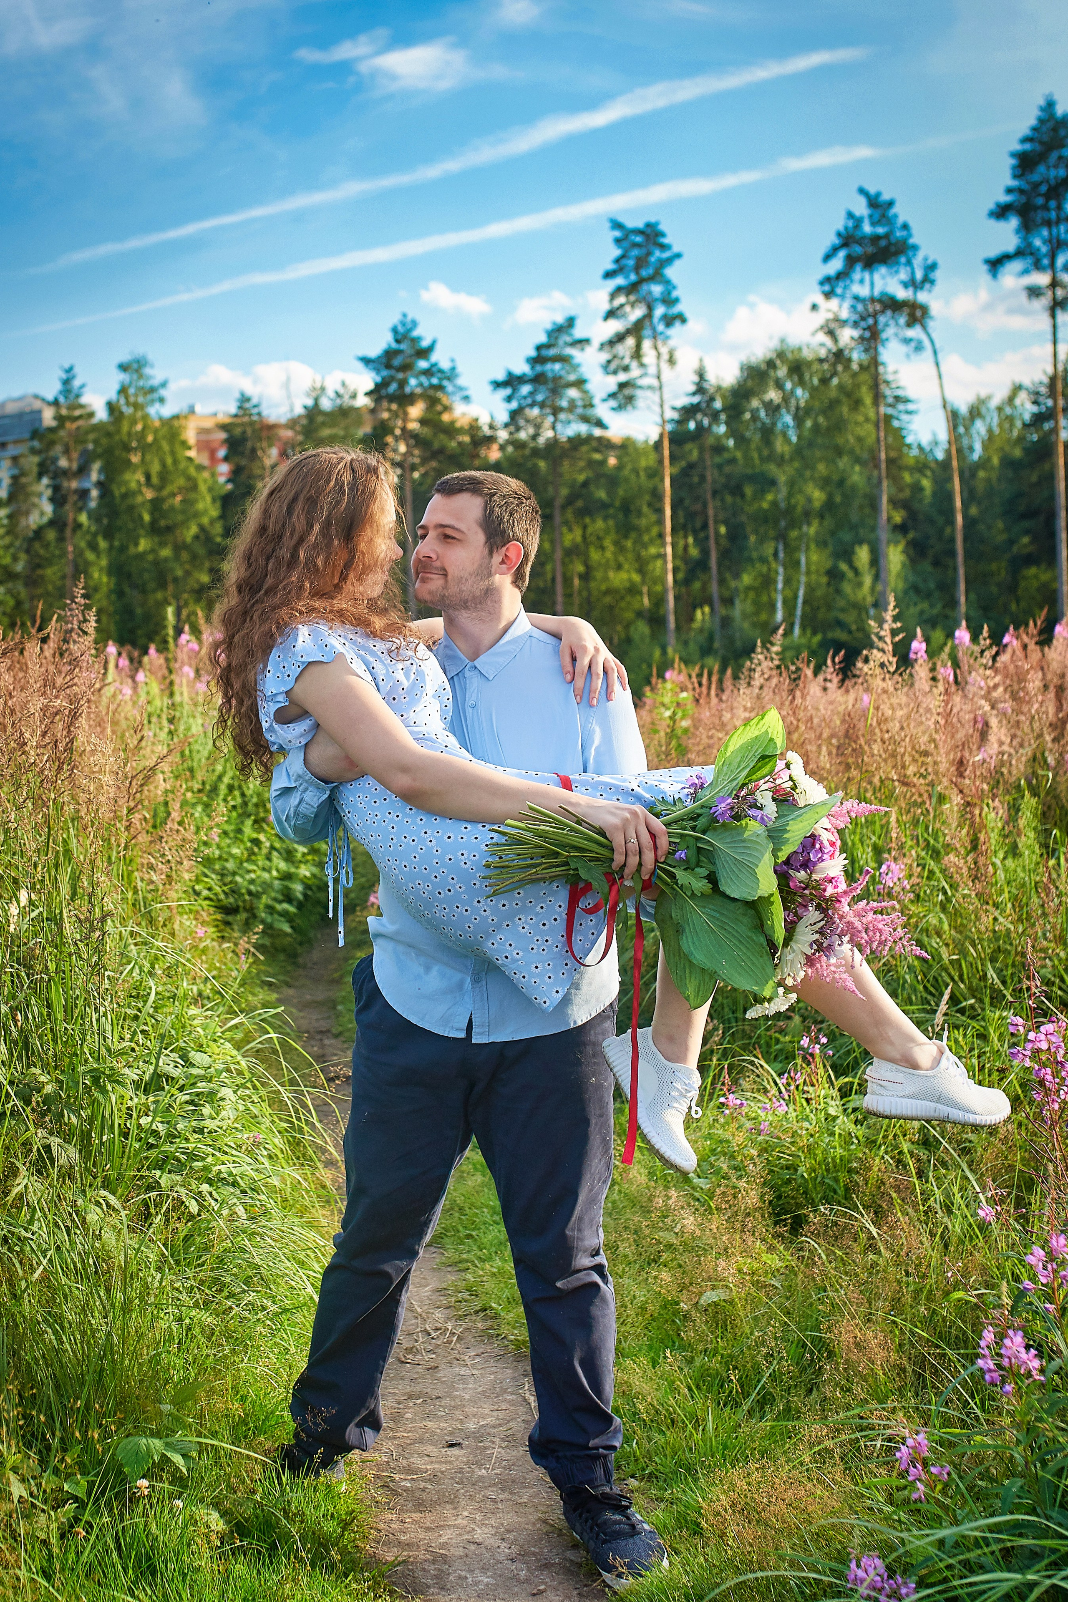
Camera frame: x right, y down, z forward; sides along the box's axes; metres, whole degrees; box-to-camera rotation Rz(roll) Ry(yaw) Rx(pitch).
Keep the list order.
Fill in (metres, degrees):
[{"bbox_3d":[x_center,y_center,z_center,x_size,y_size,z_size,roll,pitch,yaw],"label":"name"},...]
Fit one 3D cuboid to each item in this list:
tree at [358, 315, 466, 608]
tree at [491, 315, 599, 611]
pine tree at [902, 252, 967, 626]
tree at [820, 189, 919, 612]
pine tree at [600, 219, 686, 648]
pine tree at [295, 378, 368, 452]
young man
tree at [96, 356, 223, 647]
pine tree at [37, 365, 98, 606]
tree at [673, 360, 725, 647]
[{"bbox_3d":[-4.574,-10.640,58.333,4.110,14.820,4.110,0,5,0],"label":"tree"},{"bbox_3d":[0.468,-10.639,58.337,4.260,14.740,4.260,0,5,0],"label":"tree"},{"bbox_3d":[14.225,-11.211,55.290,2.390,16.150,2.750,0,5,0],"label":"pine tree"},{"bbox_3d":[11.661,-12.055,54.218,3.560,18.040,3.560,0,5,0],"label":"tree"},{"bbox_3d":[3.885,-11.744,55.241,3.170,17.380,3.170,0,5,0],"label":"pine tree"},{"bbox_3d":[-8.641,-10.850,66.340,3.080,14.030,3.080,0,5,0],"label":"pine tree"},{"bbox_3d":[-0.101,0.351,2.516,0.720,1.760,0.520,1,5,21],"label":"young man"},{"bbox_3d":[-14.275,-10.032,59.379,5.020,13.600,5.020,0,5,0],"label":"tree"},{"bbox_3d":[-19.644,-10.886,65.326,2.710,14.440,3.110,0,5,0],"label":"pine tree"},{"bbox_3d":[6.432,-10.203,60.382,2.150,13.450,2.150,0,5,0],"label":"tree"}]

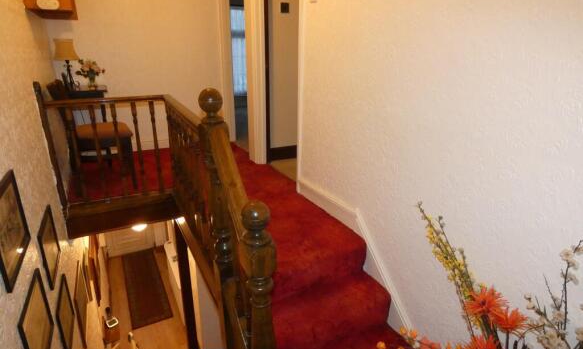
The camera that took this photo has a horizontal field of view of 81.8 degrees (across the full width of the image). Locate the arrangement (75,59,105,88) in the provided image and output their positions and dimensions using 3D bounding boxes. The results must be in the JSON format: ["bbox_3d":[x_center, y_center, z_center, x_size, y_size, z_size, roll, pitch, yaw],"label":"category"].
[{"bbox_3d":[-1.915,-0.961,3.209,0.250,0.274,0.220,-10,23,-26],"label":"arrangement"}]

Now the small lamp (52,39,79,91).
[{"bbox_3d":[-2.006,-0.982,3.017,0.210,0.443,0.210,-10,23,-26],"label":"small lamp"}]

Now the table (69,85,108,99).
[{"bbox_3d":[-1.971,-0.458,3.299,0.413,0.734,0.510,-10,23,-26],"label":"table"}]

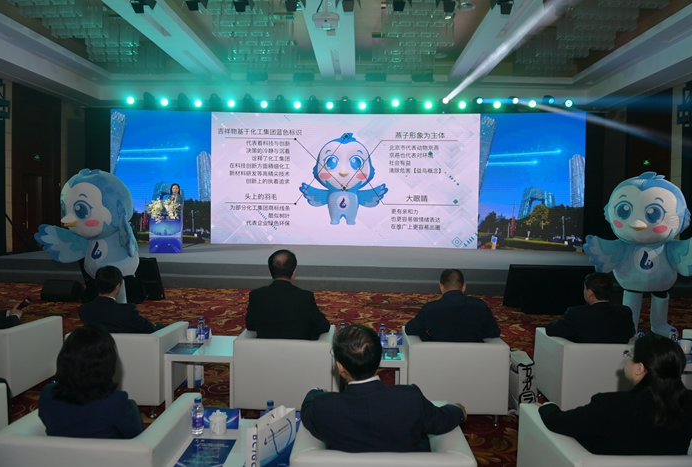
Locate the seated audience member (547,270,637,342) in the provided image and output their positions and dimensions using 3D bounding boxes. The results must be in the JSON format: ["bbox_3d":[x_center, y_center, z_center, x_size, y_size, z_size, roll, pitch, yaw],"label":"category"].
[{"bbox_3d":[1.933,0.846,4.000,0.650,1.105,0.880,1,3,-5],"label":"seated audience member"}]

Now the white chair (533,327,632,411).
[{"bbox_3d":[1.940,1.124,3.680,0.770,0.650,0.600,1,3,-3],"label":"white chair"}]

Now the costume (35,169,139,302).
[{"bbox_3d":[-3.790,0.128,6.950,1.420,2.150,1.050,1,3,9],"label":"costume"}]

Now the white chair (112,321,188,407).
[{"bbox_3d":[-1.727,1.050,3.771,0.724,0.584,0.588,1,3,3],"label":"white chair"}]

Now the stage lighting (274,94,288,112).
[{"bbox_3d":[-1.988,-3.968,14.271,0.360,0.550,0.360,1,3,2],"label":"stage lighting"}]

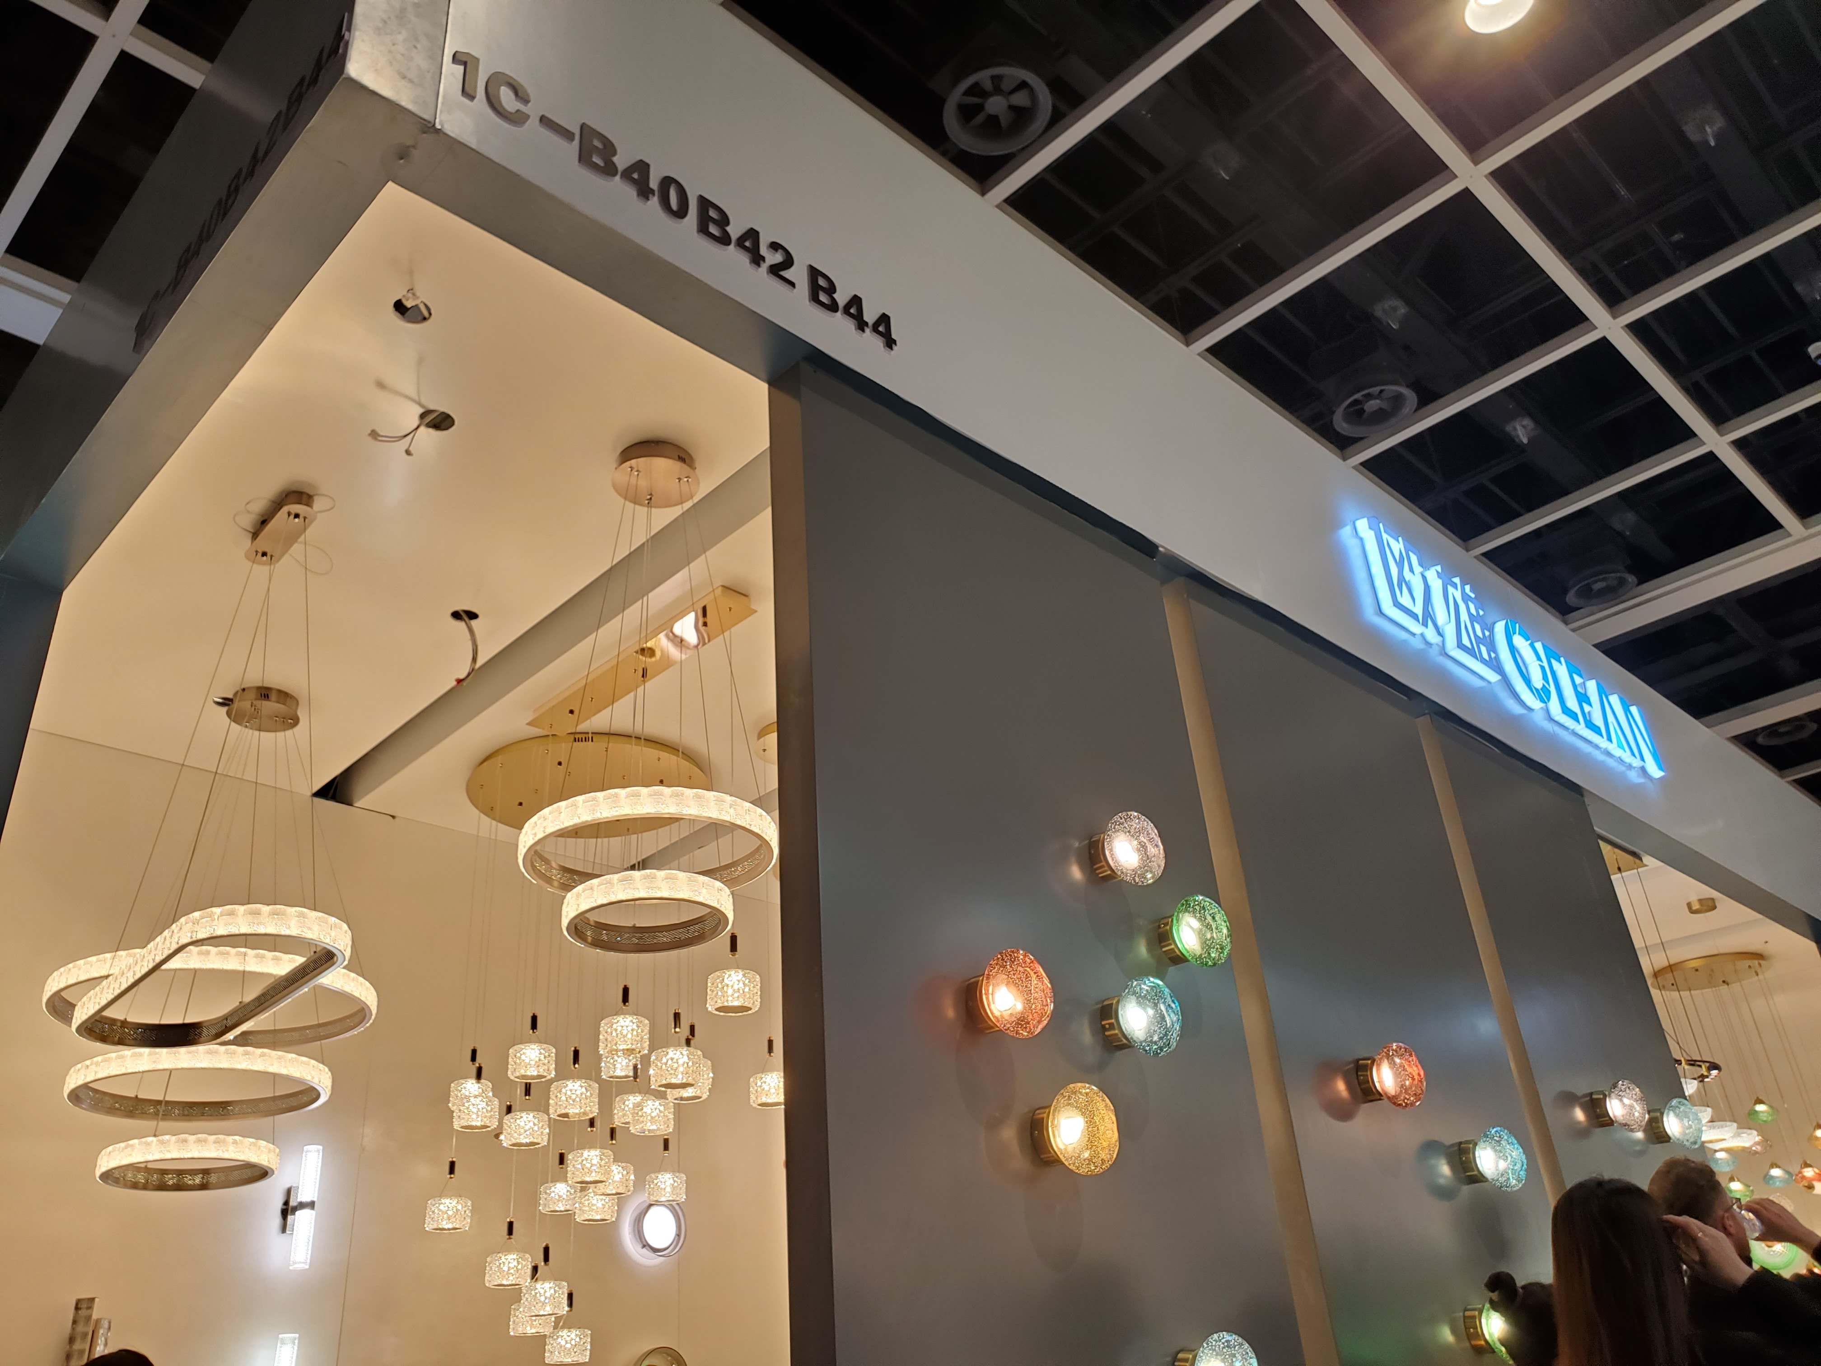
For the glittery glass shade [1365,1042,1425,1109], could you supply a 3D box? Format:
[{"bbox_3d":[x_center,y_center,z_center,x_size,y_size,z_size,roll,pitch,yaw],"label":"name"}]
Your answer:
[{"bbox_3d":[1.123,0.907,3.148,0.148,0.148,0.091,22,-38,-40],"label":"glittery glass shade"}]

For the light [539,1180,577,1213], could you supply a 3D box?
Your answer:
[{"bbox_3d":[-1.067,1.570,4.175,0.122,0.086,0.122,21,-37,-40],"label":"light"}]

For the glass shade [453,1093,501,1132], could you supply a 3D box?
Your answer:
[{"bbox_3d":[-1.197,1.190,3.775,0.114,0.073,0.114,22,-38,-40],"label":"glass shade"}]

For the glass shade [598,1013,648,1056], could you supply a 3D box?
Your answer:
[{"bbox_3d":[-0.671,0.830,3.217,0.114,0.072,0.114,-4,-28,-2],"label":"glass shade"}]

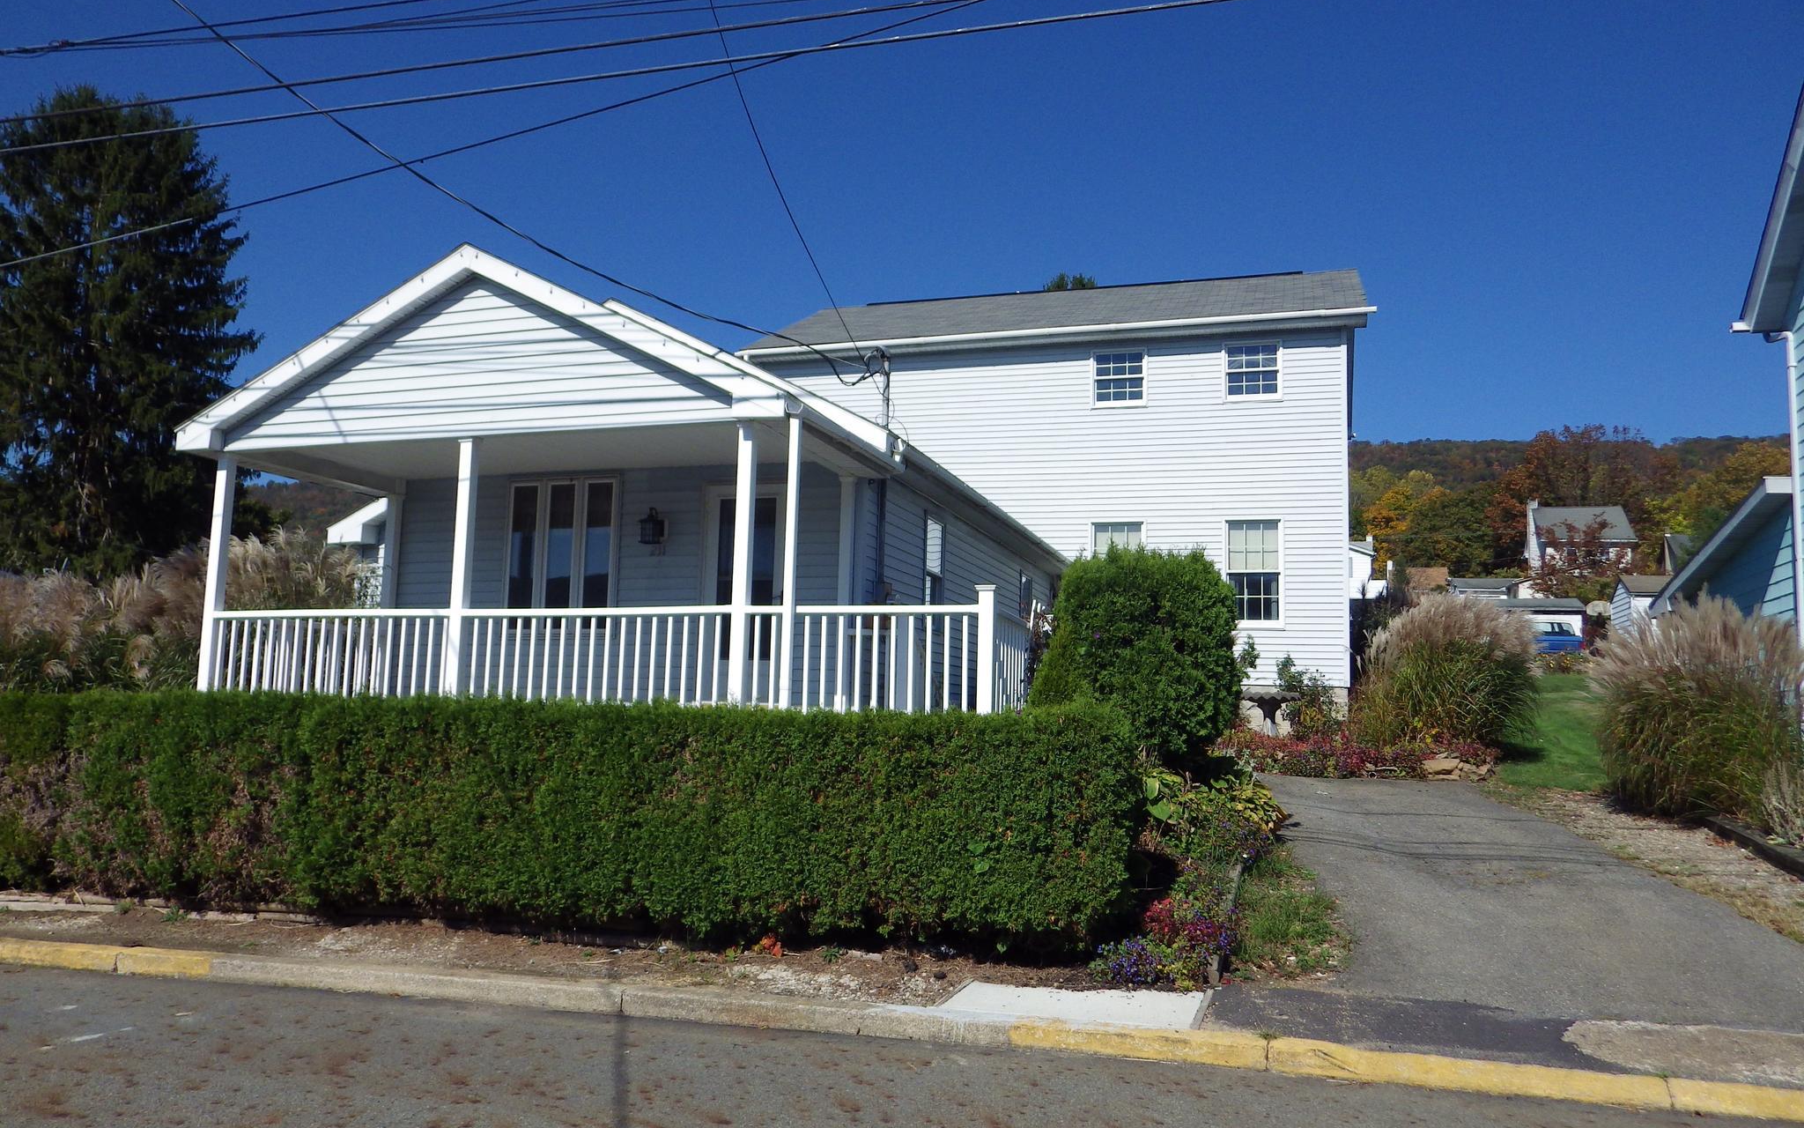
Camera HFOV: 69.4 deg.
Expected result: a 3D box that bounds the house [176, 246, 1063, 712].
[{"bbox_3d":[-1.326,0.098,15.467,6.528,4.437,11.832,-1,-8,17],"label":"house"}]

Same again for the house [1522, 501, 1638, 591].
[{"bbox_3d":[54.806,-1.477,105.000,7.600,6.900,7.000,0,-7,14],"label":"house"}]

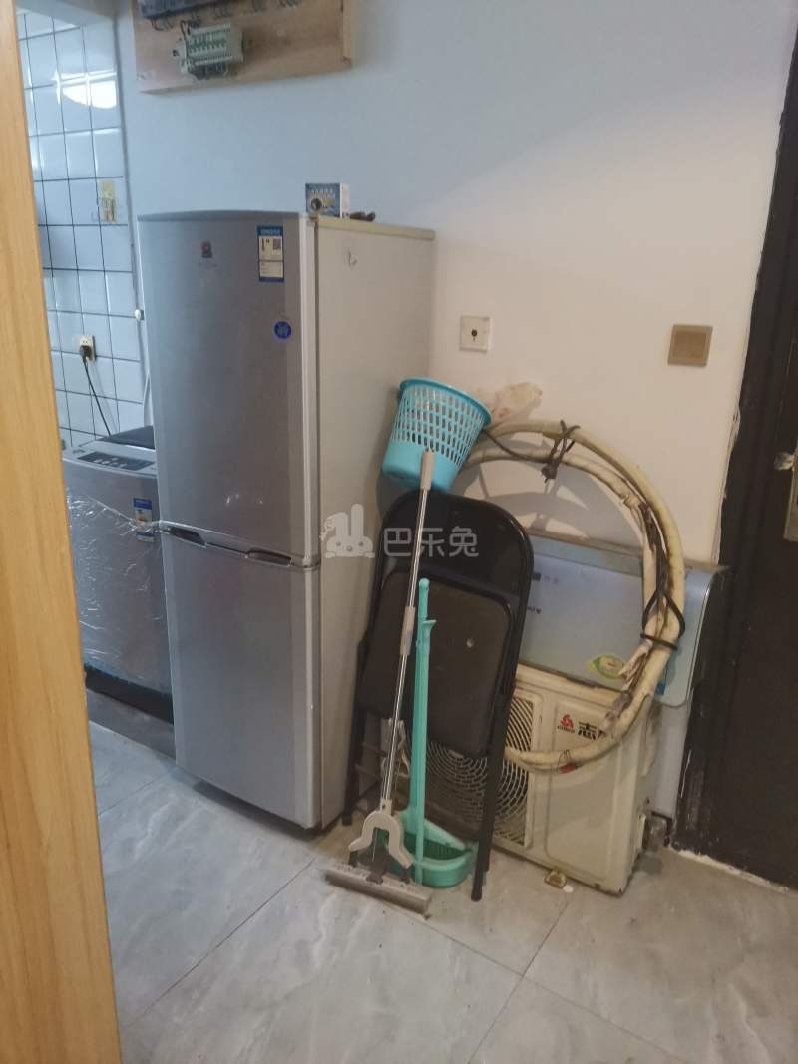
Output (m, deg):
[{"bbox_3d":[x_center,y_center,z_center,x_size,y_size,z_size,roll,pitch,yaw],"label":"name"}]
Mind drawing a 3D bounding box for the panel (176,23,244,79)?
[{"bbox_3d":[-0.531,-1.373,2.288,0.195,0.110,0.065,13,21,31],"label":"panel"}]

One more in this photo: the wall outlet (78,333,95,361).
[{"bbox_3d":[-1.152,-0.678,2.955,0.085,0.088,0.015,13,21,31],"label":"wall outlet"}]

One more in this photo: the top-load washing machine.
[{"bbox_3d":[-0.741,0.096,2.630,0.510,0.840,0.500,13,21,31],"label":"top-load washing machine"}]

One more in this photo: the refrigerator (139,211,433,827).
[{"bbox_3d":[-0.284,-0.024,2.205,0.537,1.550,0.515,13,21,32],"label":"refrigerator"}]

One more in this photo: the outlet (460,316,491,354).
[{"bbox_3d":[0.199,-0.521,2.107,0.086,0.086,0.012,13,21,31],"label":"outlet"}]

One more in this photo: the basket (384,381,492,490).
[{"bbox_3d":[0.086,-0.241,2.075,0.250,0.235,0.250,19,-8,3],"label":"basket"}]

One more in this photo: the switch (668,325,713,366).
[{"bbox_3d":[0.663,-0.422,1.818,0.087,0.087,0.012,13,21,31],"label":"switch"}]

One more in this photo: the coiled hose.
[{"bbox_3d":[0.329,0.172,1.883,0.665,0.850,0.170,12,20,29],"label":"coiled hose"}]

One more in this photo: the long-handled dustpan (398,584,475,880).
[{"bbox_3d":[0.064,0.479,1.946,0.270,0.775,0.200,13,21,31],"label":"long-handled dustpan"}]

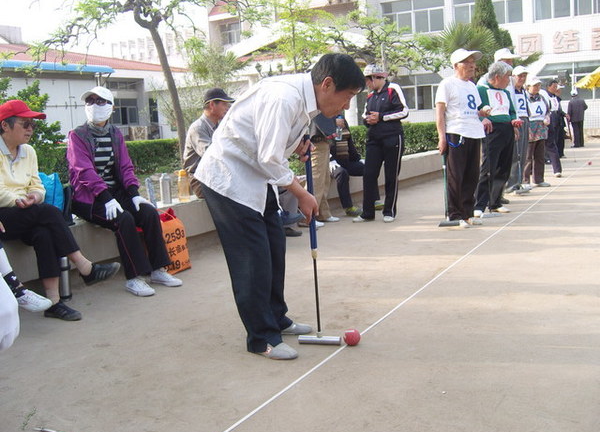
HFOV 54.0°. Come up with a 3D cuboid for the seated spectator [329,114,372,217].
[{"bbox_3d":[0.579,-0.595,6.198,0.740,1.230,0.560,6,12,38],"label":"seated spectator"}]

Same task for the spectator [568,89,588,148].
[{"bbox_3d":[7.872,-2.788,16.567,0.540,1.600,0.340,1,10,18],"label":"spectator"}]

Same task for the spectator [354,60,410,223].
[{"bbox_3d":[0.823,-0.742,5.969,0.500,1.580,0.340,5,12,35],"label":"spectator"}]

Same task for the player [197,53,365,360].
[{"bbox_3d":[-0.054,-0.058,2.726,0.760,1.370,0.520,0,10,10],"label":"player"}]

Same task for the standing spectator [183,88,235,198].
[{"bbox_3d":[-0.622,-0.366,4.944,0.780,1.280,0.540,3,11,27],"label":"standing spectator"}]

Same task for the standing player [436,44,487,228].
[{"bbox_3d":[1.562,-0.742,5.603,0.360,1.650,0.520,7,13,42],"label":"standing player"}]

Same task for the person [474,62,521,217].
[{"bbox_3d":[2.053,-0.809,6.139,0.500,1.570,0.380,-6,10,-23],"label":"person"}]

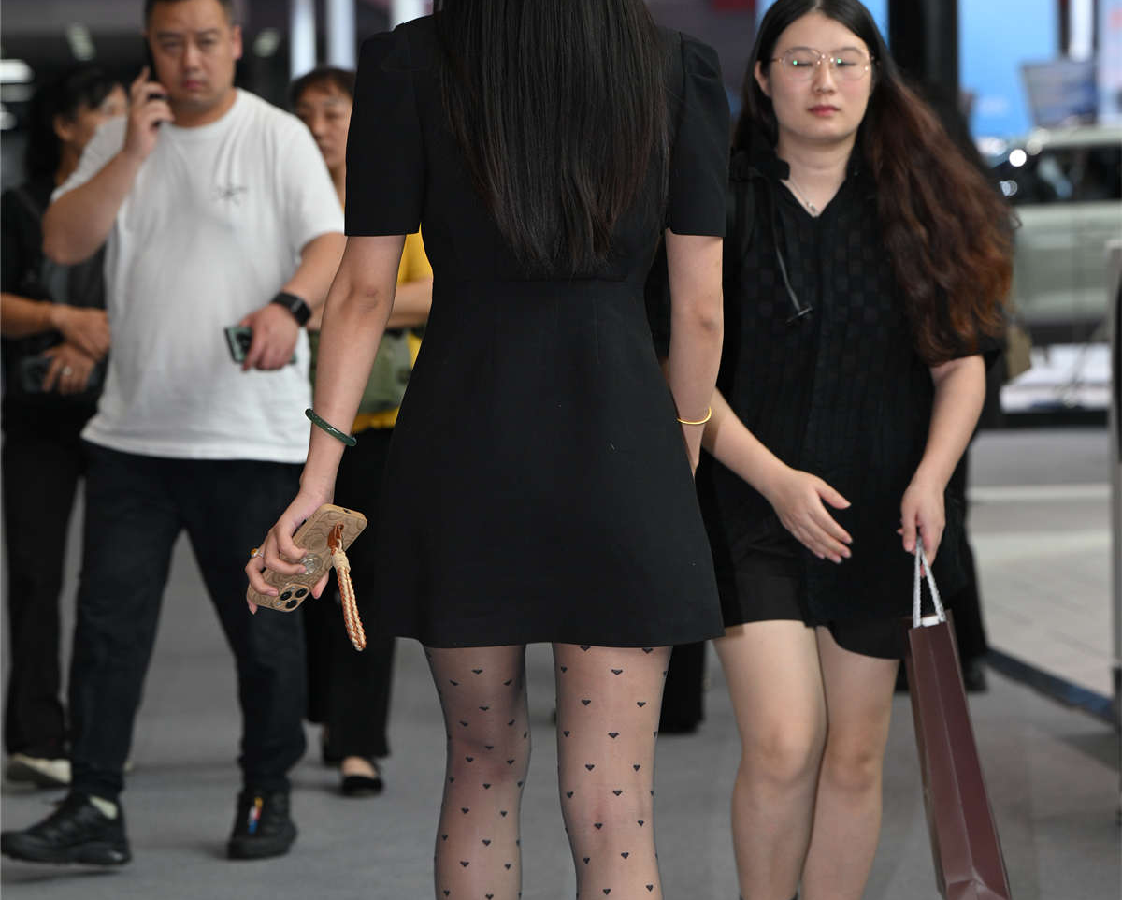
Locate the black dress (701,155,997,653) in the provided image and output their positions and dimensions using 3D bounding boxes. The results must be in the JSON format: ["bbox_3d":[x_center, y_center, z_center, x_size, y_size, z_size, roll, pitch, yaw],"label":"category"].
[{"bbox_3d":[0.401,-0.066,6.450,0.460,0.740,0.290,0,2,5],"label":"black dress"}]

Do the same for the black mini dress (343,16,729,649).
[{"bbox_3d":[-0.030,-0.142,5.370,0.460,0.760,0.290,0,2,0],"label":"black mini dress"}]

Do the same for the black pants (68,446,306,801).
[{"bbox_3d":[-0.749,0.310,8.900,0.420,0.800,0.320,1,2,21],"label":"black pants"}]

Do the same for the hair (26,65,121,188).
[{"bbox_3d":[-1.068,-0.703,9.750,0.220,0.290,0.180,2,3,37],"label":"hair"}]

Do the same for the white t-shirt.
[{"bbox_3d":[-0.702,-0.342,8.650,0.540,0.710,0.310,1,3,12],"label":"white t-shirt"}]

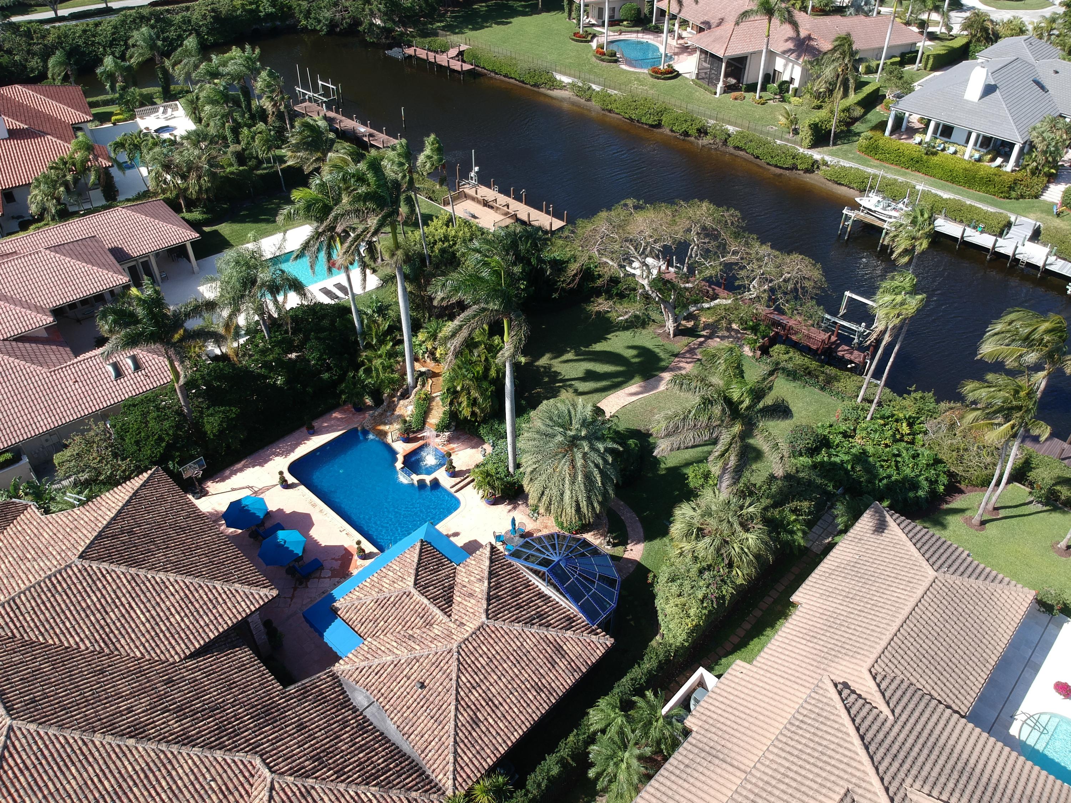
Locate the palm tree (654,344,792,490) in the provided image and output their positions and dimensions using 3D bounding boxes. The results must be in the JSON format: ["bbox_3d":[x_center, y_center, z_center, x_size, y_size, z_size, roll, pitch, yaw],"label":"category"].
[{"bbox_3d":[10.715,2.634,45.089,7.400,8.600,6.800,1,40,0],"label":"palm tree"}]

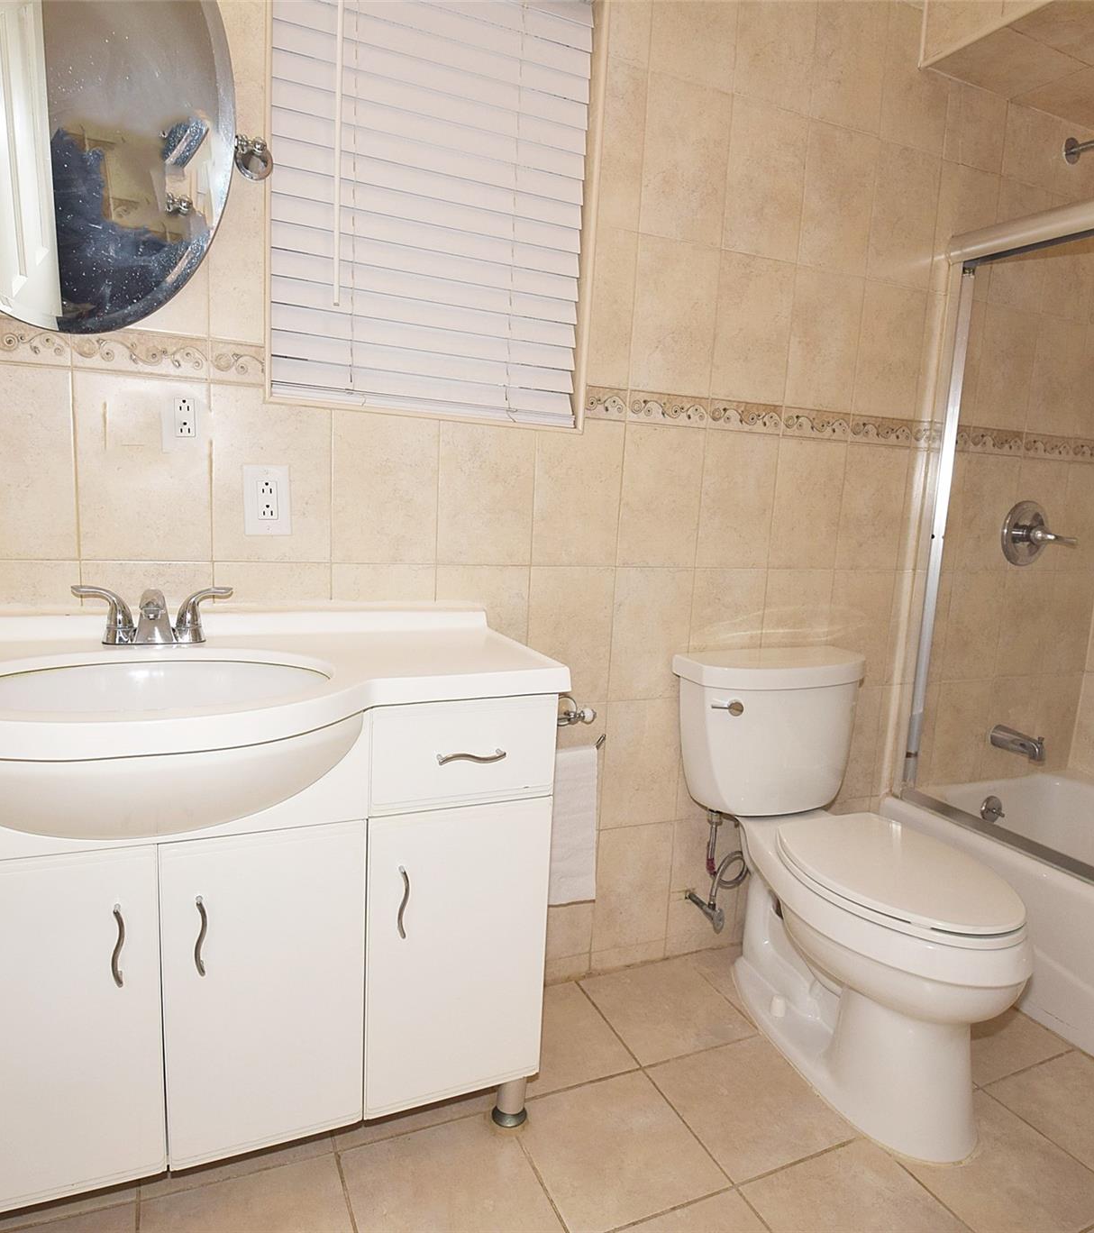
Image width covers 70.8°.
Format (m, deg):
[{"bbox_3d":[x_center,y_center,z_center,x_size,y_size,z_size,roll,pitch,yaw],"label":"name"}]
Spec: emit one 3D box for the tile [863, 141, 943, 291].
[{"bbox_3d":[0.846,-0.940,1.816,0.200,0.303,0.010,-1,9,-22],"label":"tile"}]

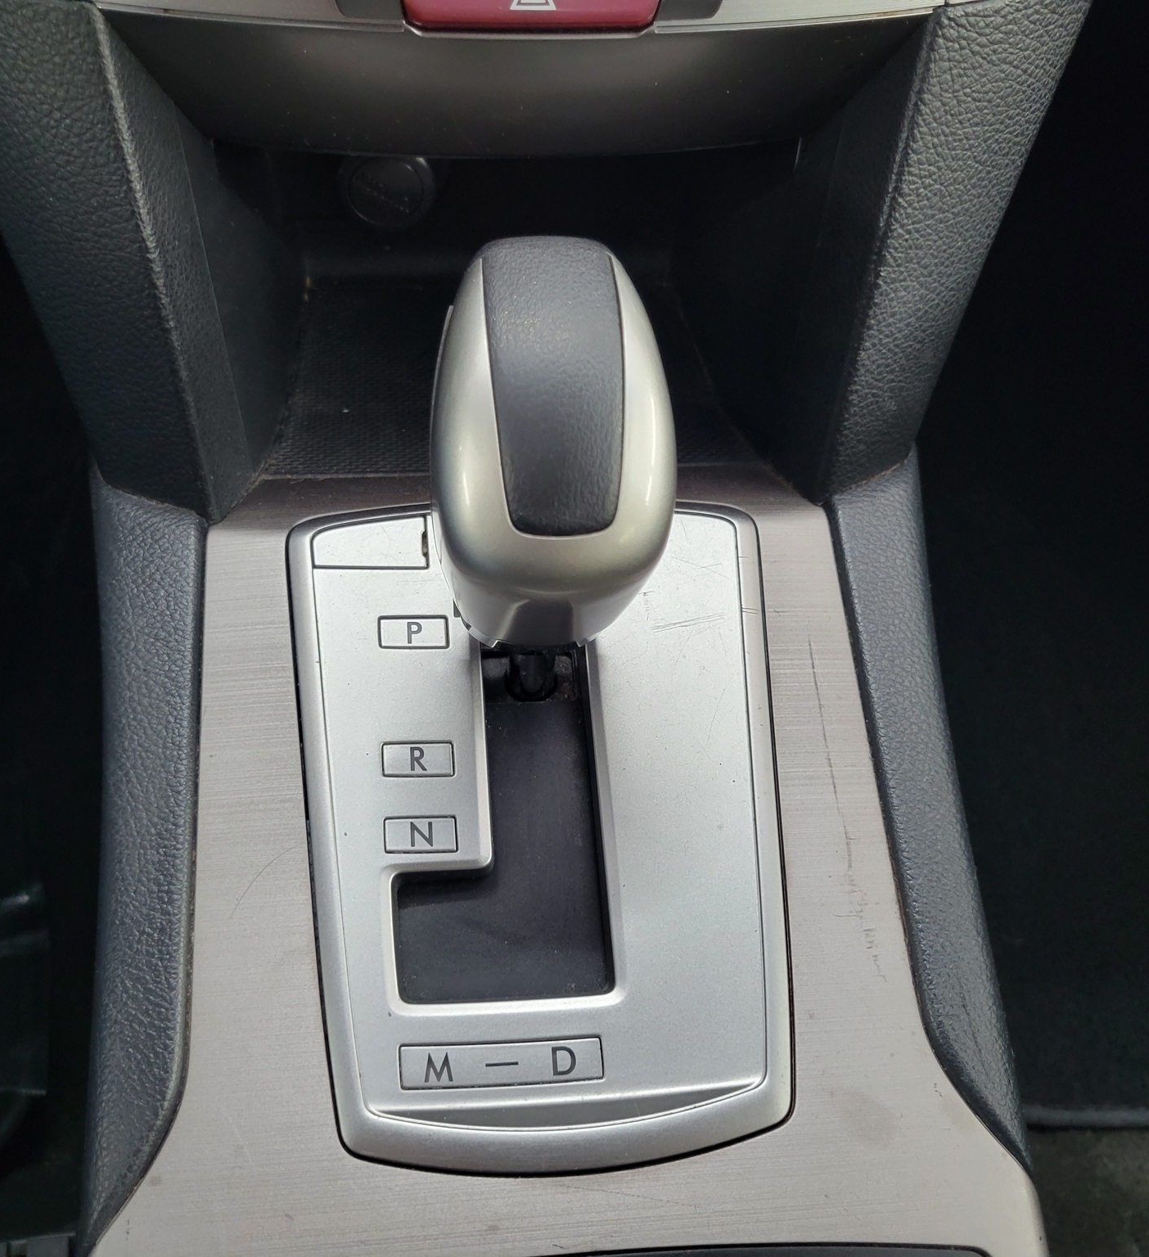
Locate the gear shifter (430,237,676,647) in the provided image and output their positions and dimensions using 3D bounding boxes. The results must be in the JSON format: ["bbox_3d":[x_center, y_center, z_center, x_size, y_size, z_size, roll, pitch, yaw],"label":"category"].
[{"bbox_3d":[-0.005,-0.042,0.298,0.056,0.093,0.067,-3,66,0],"label":"gear shifter"}]

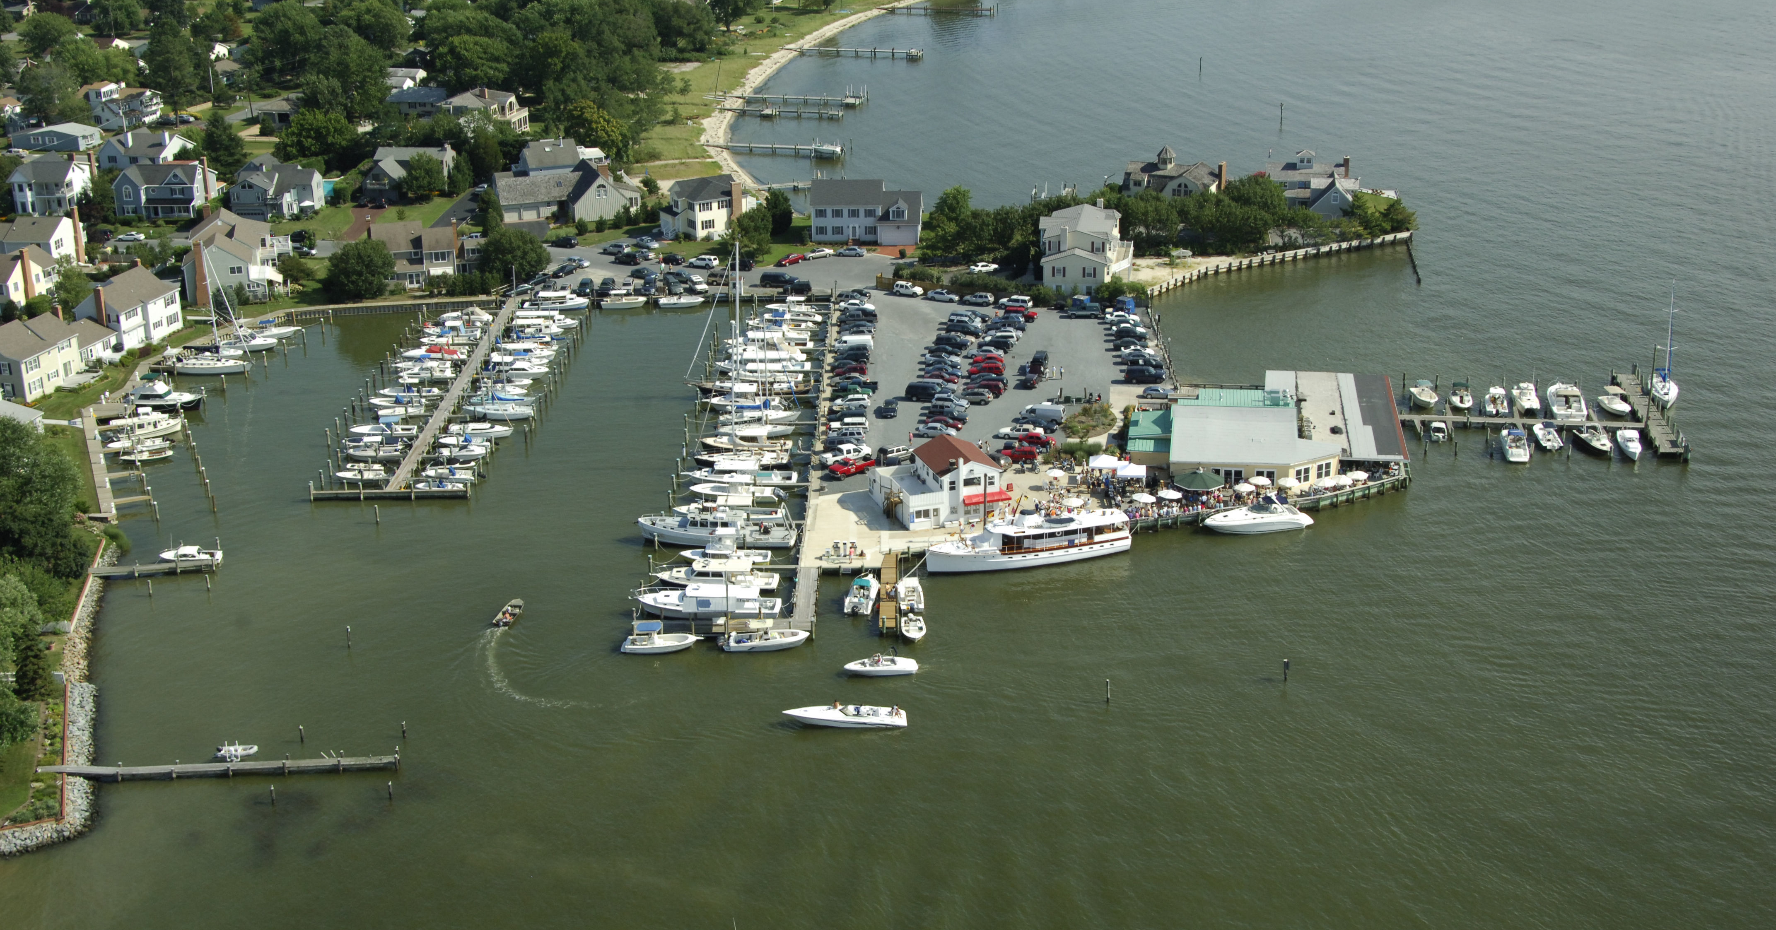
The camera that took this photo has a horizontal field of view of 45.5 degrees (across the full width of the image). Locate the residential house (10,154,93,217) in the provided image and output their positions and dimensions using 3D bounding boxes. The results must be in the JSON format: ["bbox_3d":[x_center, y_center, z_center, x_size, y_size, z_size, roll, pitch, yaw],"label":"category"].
[{"bbox_3d":[-145.730,-48.671,367.625,9.600,9.300,9.500,-1,19,-2],"label":"residential house"}]

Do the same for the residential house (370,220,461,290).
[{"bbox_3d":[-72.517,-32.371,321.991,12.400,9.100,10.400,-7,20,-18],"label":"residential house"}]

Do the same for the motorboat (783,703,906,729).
[{"bbox_3d":[-3.646,21.729,184.528,10.600,1.400,2.500,-1,20,-1],"label":"motorboat"}]

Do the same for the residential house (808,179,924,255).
[{"bbox_3d":[-3.418,-41.475,342.965,17.400,9.200,10.400,1,20,4],"label":"residential house"}]

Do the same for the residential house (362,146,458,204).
[{"bbox_3d":[-85.986,-52.144,379.073,14.000,8.200,13.500,0,19,-1],"label":"residential house"}]

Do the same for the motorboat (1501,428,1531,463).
[{"bbox_3d":[72.370,-2.448,243.832,2.550,2.100,7.500,2,19,9],"label":"motorboat"}]

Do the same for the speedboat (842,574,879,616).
[{"bbox_3d":[-2.439,12.188,204.021,2.500,2.100,7.500,3,19,9],"label":"speedboat"}]

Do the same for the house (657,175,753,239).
[{"bbox_3d":[-30.380,-43.037,349.957,11.400,9.000,12.000,-10,21,-24],"label":"house"}]

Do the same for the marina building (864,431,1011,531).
[{"bbox_3d":[5.323,1.037,228.880,10.700,7.200,11.800,-8,21,-19],"label":"marina building"}]

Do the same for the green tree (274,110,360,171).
[{"bbox_3d":[-108.842,-62.563,401.967,15.500,10.200,15.500,-1,20,0],"label":"green tree"}]

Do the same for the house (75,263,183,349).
[{"bbox_3d":[-104.541,-21.735,291.885,8.600,8.700,11.700,4,21,13],"label":"house"}]

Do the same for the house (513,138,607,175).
[{"bbox_3d":[-59.862,-54.386,384.176,15.500,8.800,10.500,-8,20,-20],"label":"house"}]

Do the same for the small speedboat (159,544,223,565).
[{"bbox_3d":[-72.349,9.392,219.045,6.200,2.100,2.400,-5,20,-12],"label":"small speedboat"}]

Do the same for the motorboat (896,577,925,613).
[{"bbox_3d":[2.361,12.571,209.106,2.500,1.700,6.400,-1,20,-1],"label":"motorboat"}]

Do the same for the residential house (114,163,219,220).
[{"bbox_3d":[-125.540,-48.022,366.620,14.000,8.600,10.000,-1,19,-3],"label":"residential house"}]

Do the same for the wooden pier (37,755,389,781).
[{"bbox_3d":[-53.701,24.159,170.045,28.600,1.500,1.600,-2,19,-4],"label":"wooden pier"}]

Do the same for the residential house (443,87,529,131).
[{"bbox_3d":[-84.793,-75.257,447.507,19.500,7.300,12.000,5,20,17],"label":"residential house"}]

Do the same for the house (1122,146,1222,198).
[{"bbox_3d":[49.201,-49.755,365.669,16.500,11.500,12.000,4,19,13],"label":"house"}]

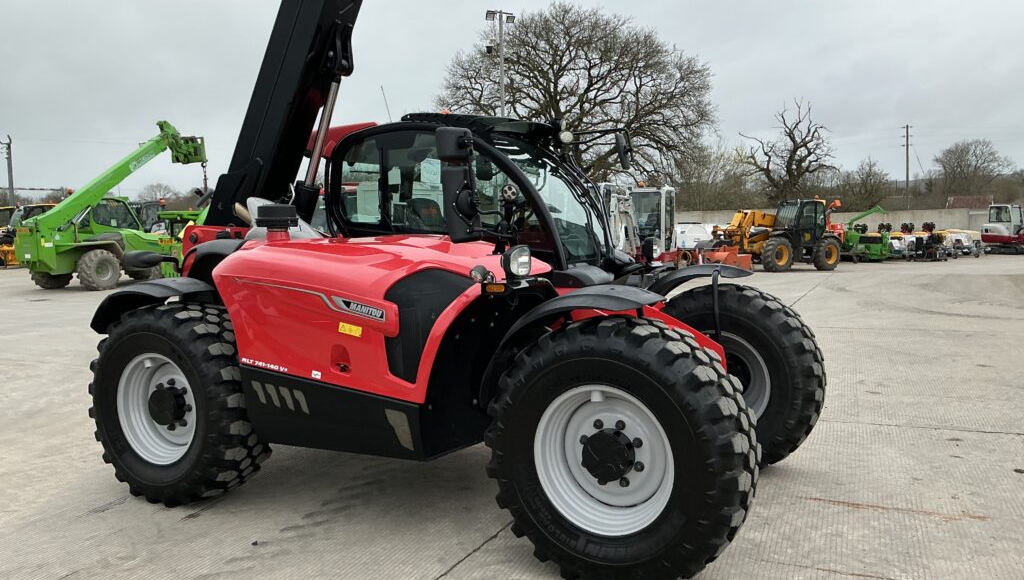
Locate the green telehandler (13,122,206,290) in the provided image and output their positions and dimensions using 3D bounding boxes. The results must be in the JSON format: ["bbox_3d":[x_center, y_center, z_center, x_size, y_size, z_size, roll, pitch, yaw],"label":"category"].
[{"bbox_3d":[-12.750,-2.763,26.700,2.300,5.400,5.700,1,5,32],"label":"green telehandler"}]

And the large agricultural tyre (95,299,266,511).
[{"bbox_3d":[-2.012,0.688,5.045,1.200,1.180,0.450,1,4,27],"label":"large agricultural tyre"}]

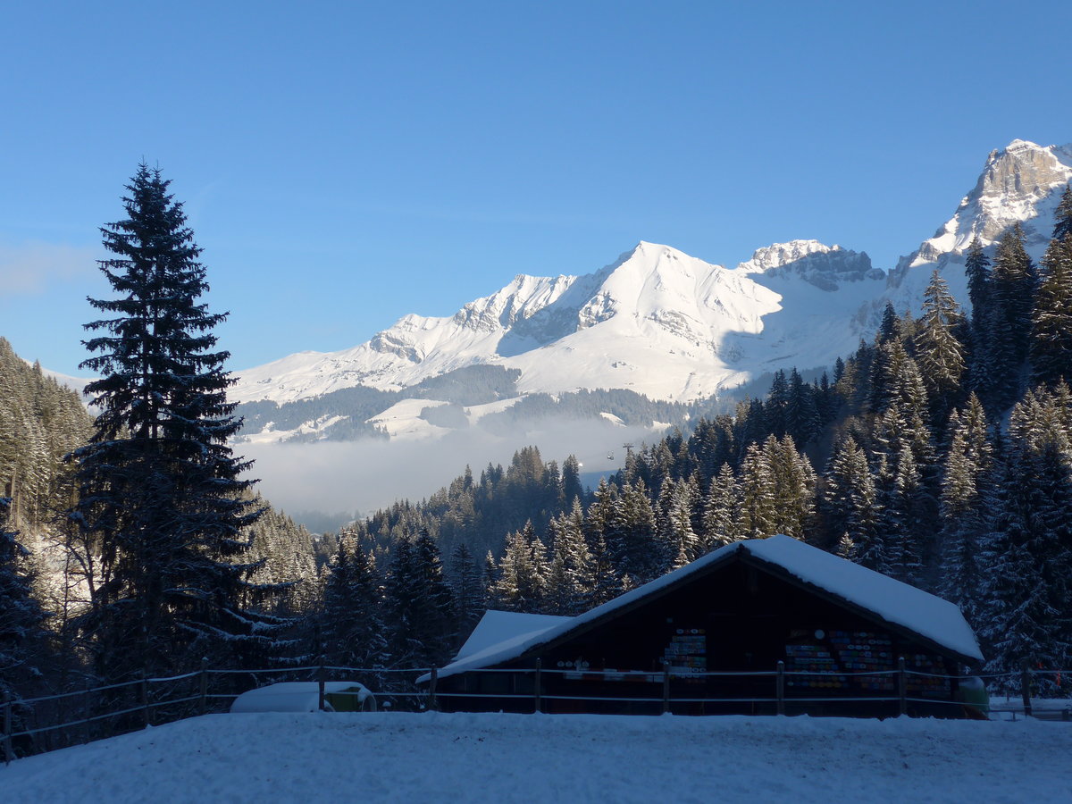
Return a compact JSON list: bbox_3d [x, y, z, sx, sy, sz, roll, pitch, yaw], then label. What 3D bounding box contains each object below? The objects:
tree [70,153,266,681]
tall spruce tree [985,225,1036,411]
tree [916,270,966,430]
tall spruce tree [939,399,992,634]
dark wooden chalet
[{"bbox_3d":[-13.858,1.023,52.000,7.910,20.150,7.910,0,-4,0],"label":"tree"},{"bbox_3d":[57.495,-10.006,165.000,6.270,22.720,6.270,0,-4,0],"label":"tall spruce tree"},{"bbox_3d":[54.883,-7.095,185.000,6.790,21.590,6.790,0,-4,0],"label":"tree"},{"bbox_3d":[40.953,10.781,130.000,5.110,22.500,5.110,0,-4,0],"label":"tall spruce tree"},{"bbox_3d":[5.800,6.798,42.959,15.300,5.600,13.000,-1,-4,15],"label":"dark wooden chalet"}]

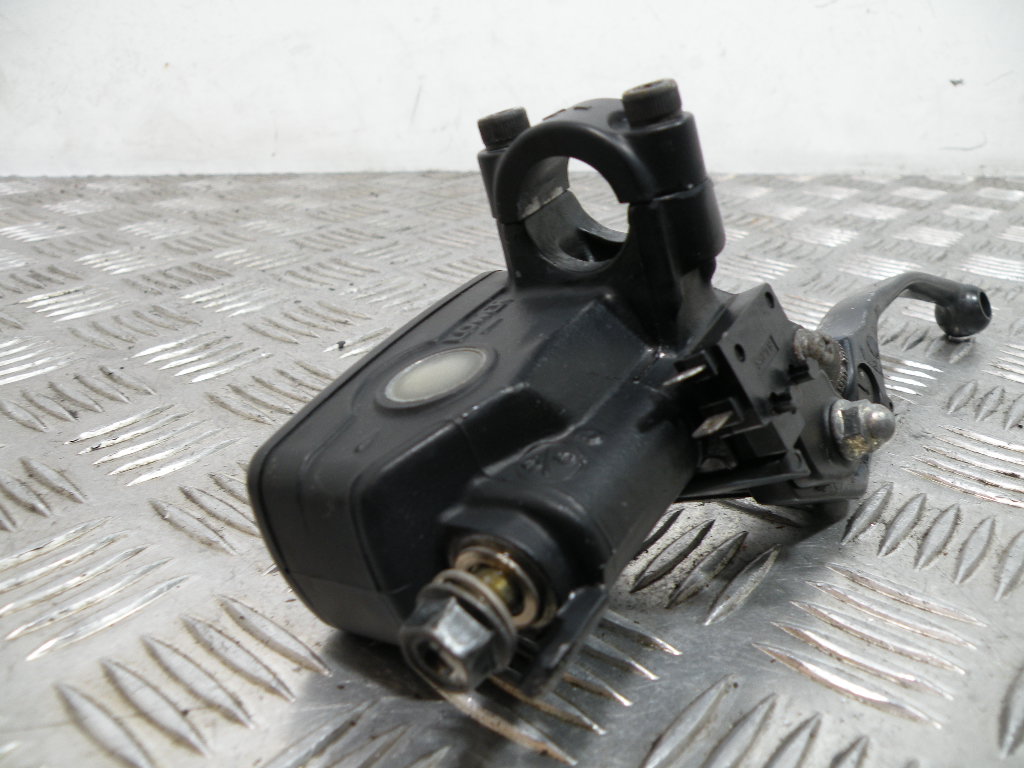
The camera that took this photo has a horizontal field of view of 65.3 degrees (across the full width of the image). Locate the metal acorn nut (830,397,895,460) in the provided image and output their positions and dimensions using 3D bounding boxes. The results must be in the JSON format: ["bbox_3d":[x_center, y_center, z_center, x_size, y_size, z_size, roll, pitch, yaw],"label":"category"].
[{"bbox_3d":[0.078,0.009,0.175,0.012,0.013,0.013,-14,8,42],"label":"metal acorn nut"}]

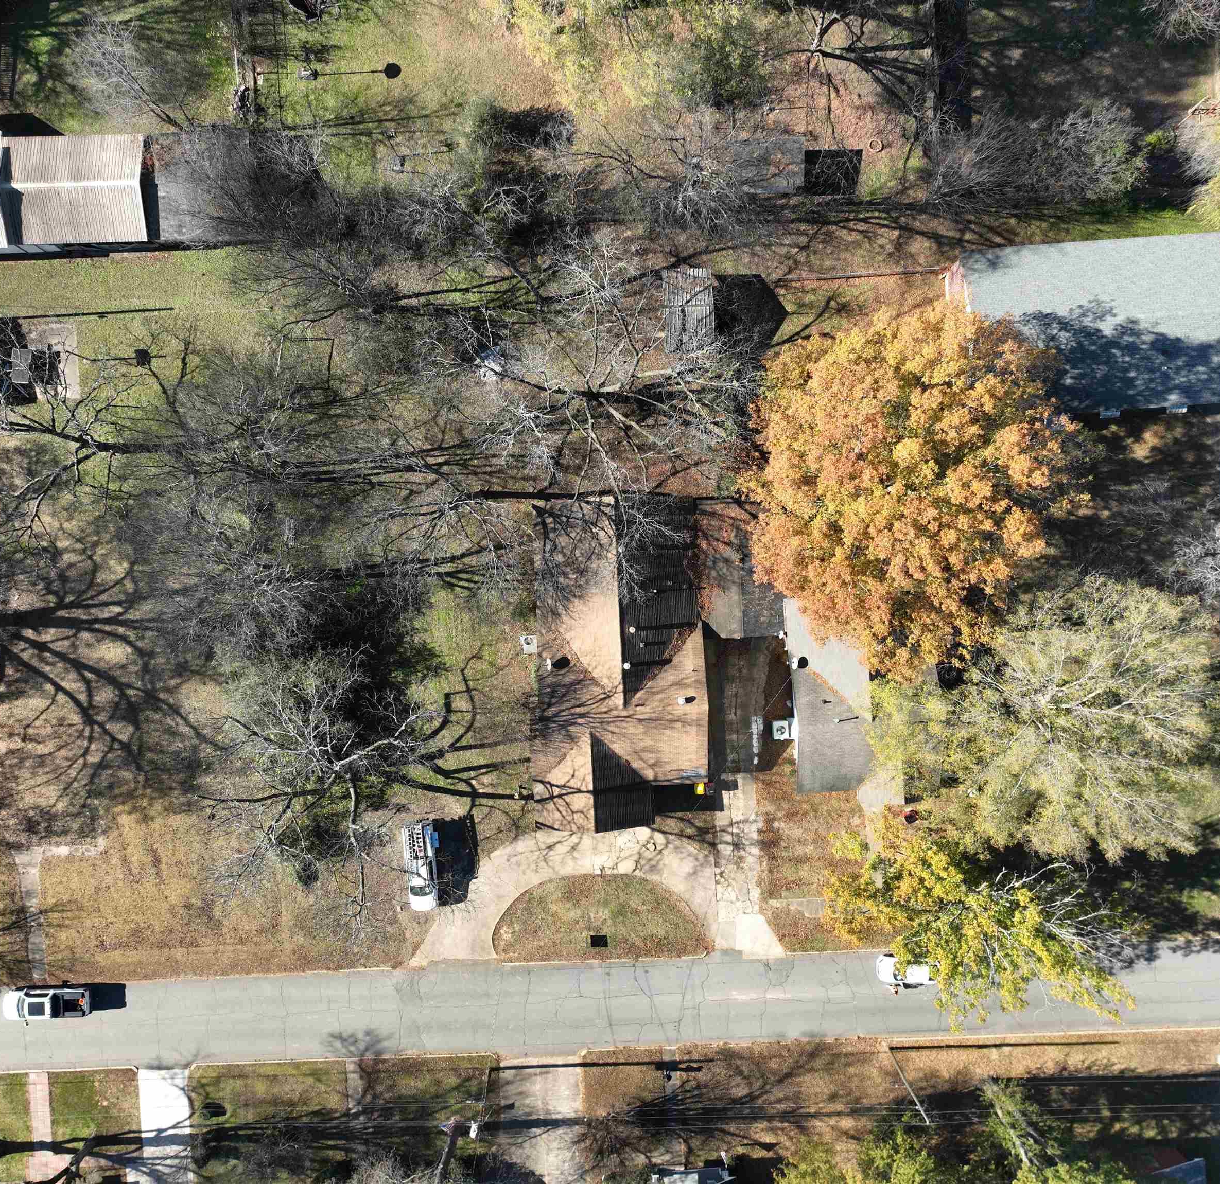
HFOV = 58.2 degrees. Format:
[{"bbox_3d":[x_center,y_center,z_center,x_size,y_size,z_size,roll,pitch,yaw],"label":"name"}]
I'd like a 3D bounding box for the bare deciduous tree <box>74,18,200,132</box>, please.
[{"bbox_3d":[-27.802,-29.670,64.226,5.000,10.000,5.200,-2,92,0],"label":"bare deciduous tree"}]

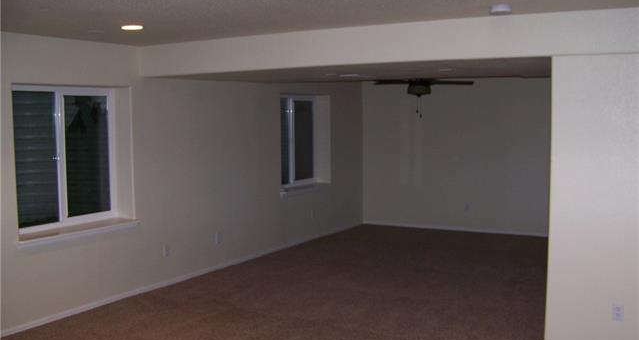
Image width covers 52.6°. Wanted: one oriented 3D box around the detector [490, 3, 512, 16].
[{"bbox_3d":[1.125,-0.986,4.002,0.137,0.046,0.137,3,6,31],"label":"detector"}]

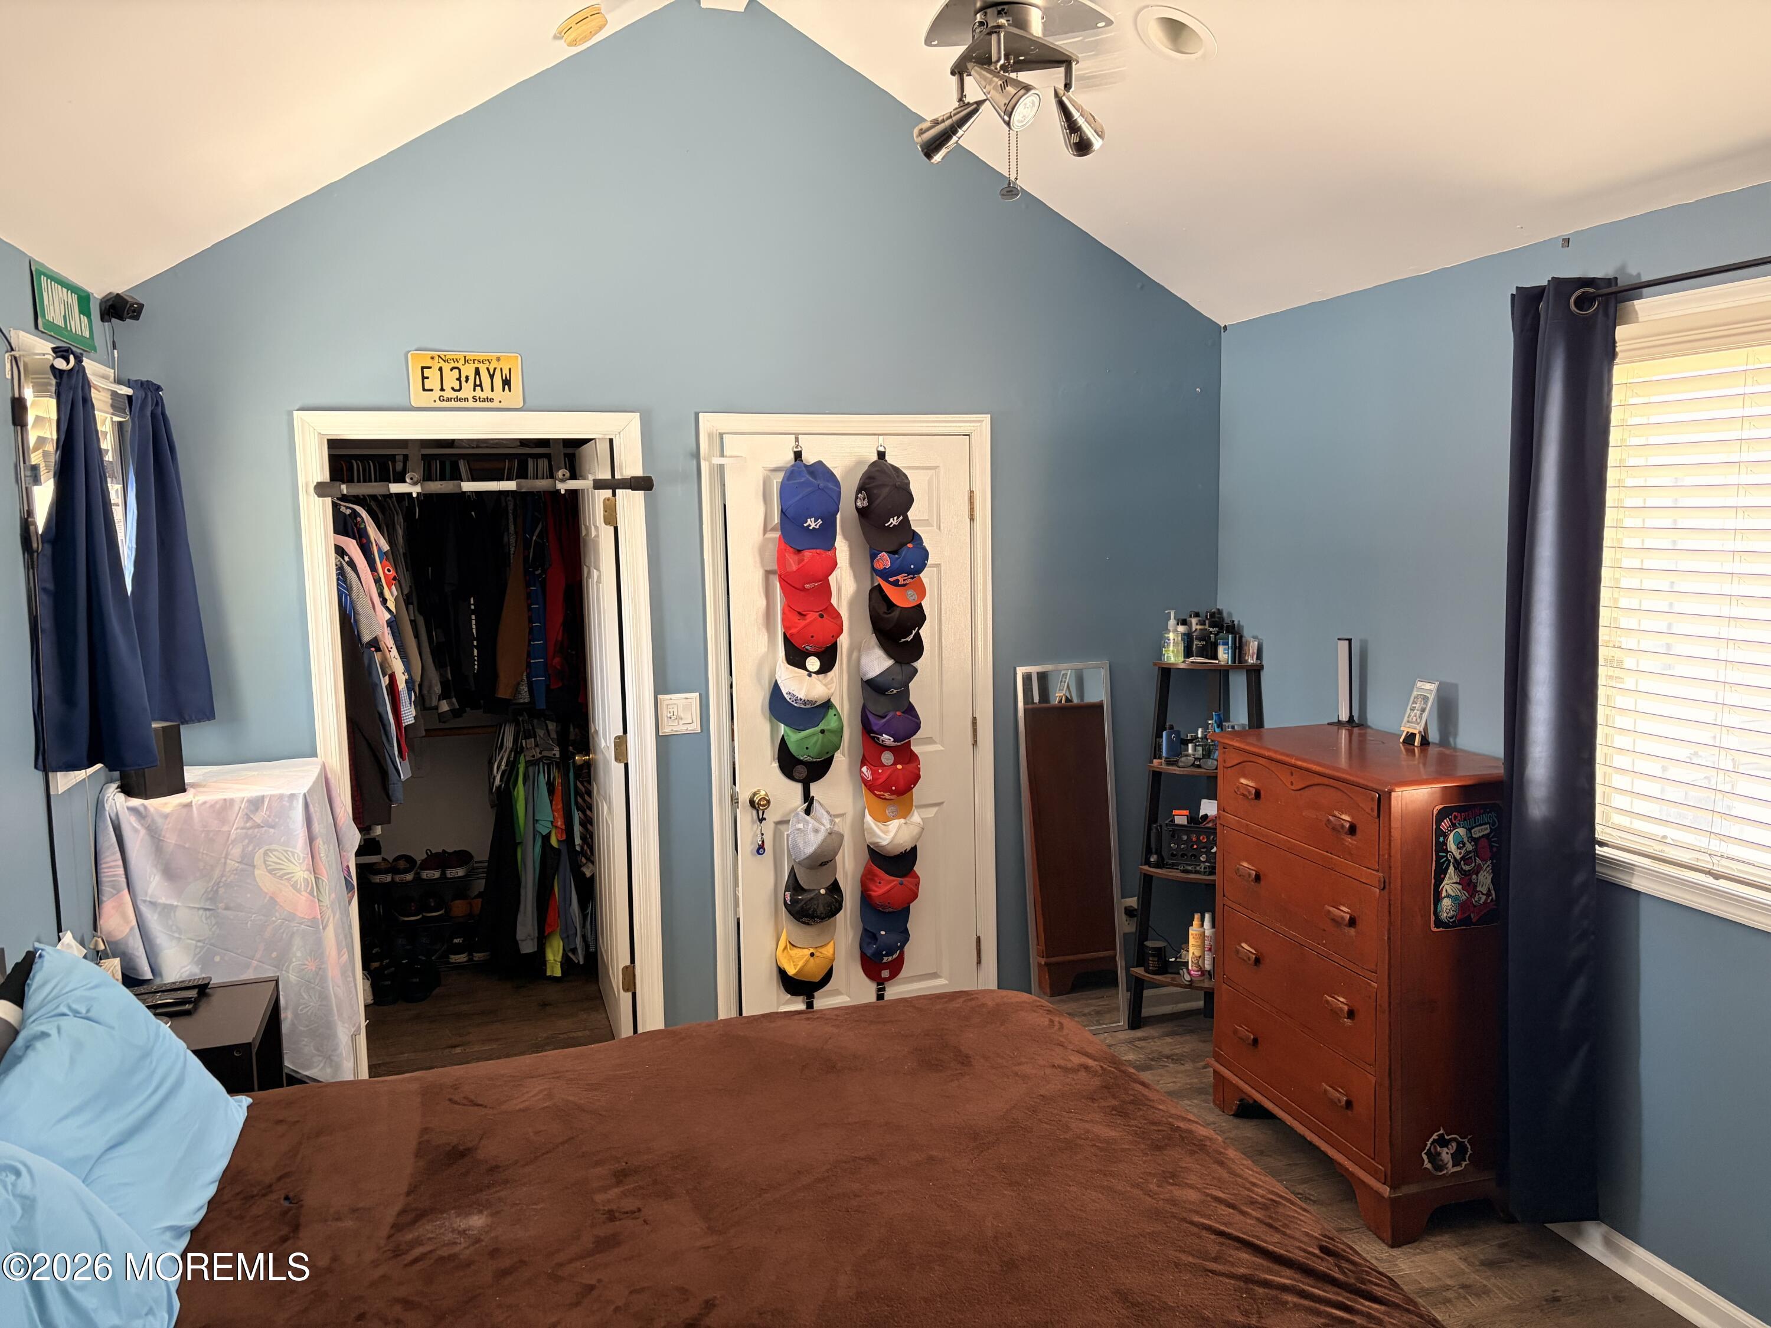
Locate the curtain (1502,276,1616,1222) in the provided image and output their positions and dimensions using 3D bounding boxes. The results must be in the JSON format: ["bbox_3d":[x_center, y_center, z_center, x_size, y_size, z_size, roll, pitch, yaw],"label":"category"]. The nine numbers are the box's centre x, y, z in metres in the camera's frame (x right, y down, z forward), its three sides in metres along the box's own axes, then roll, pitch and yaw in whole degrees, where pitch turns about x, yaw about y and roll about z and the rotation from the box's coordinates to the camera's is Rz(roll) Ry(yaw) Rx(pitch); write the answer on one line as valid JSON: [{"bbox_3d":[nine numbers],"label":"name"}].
[{"bbox_3d":[1.524,0.240,3.022,0.180,2.150,0.220,-3,7,-17],"label":"curtain"}]

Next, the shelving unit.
[{"bbox_3d":[1.067,0.621,4.483,0.520,1.257,0.340,2,7,25],"label":"shelving unit"}]

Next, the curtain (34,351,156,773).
[{"bbox_3d":[-1.688,-0.213,2.824,0.190,0.880,0.320,-3,7,-17],"label":"curtain"}]

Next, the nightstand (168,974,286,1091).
[{"bbox_3d":[-1.600,1.136,3.047,0.380,0.655,0.440,-3,7,-17],"label":"nightstand"}]

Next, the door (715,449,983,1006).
[{"bbox_3d":[-0.093,0.284,4.255,0.795,2.010,0.040,-3,7,-17],"label":"door"}]

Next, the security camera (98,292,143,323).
[{"bbox_3d":[-1.998,-0.929,3.457,0.115,0.090,0.080,2,7,23],"label":"security camera"}]

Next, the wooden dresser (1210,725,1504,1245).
[{"bbox_3d":[1.266,0.791,3.585,0.420,1.110,0.820,-3,7,-17],"label":"wooden dresser"}]

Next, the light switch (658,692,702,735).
[{"bbox_3d":[-0.627,0.154,4.057,0.123,0.120,0.012,-3,7,-17],"label":"light switch"}]

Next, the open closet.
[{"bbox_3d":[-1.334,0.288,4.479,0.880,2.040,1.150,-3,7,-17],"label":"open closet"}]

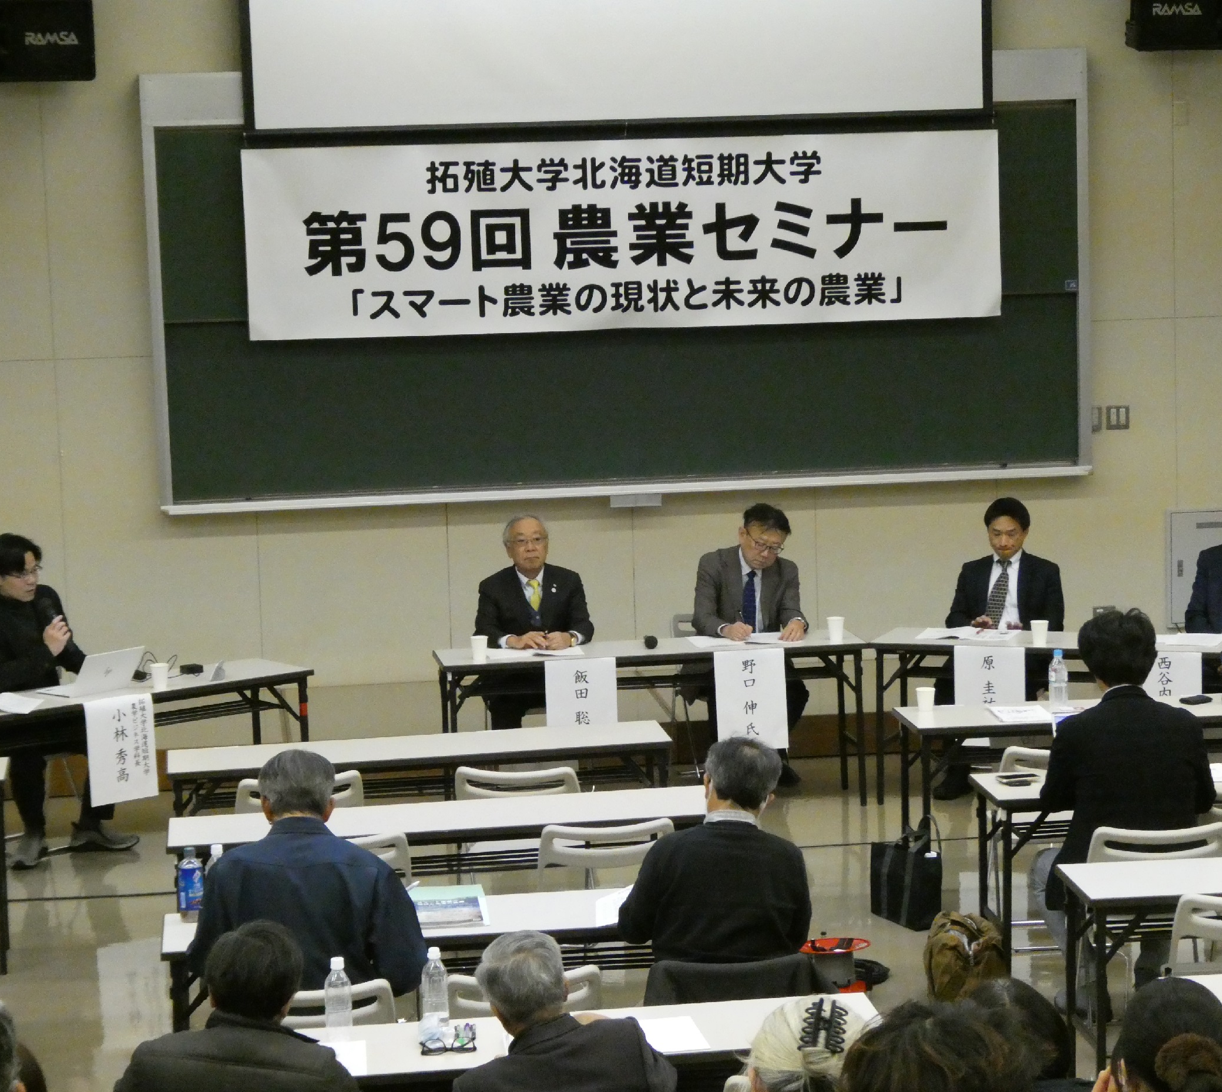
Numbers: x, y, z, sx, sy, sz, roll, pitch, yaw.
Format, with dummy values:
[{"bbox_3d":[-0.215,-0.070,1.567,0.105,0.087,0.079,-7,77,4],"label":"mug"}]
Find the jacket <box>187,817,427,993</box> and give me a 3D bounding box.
[{"bbox_3d":[-0.830,1.026,8.879,0.640,0.630,0.520,-3,7,-7],"label":"jacket"}]

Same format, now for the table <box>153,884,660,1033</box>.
[{"bbox_3d":[-0.351,1.390,9.457,1.800,0.700,0.450,-3,7,-7],"label":"table"}]

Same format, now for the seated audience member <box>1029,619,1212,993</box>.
[{"bbox_3d":[1.635,0.857,10.577,0.560,1.360,0.750,-2,7,-5],"label":"seated audience member"}]

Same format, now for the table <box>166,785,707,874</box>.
[{"bbox_3d":[-0.523,1.224,10.879,1.800,0.700,0.450,-3,7,-8],"label":"table"}]

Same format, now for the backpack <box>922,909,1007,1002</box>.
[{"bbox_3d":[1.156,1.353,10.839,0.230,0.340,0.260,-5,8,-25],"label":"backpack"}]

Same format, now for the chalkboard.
[{"bbox_3d":[0.076,-1.094,14.812,4.146,1.677,0.100,-3,7,-6],"label":"chalkboard"}]

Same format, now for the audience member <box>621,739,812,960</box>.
[{"bbox_3d":[0.284,1.143,8.965,0.530,1.280,0.780,-3,7,-7],"label":"audience member"}]

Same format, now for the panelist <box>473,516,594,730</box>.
[{"bbox_3d":[-0.333,0.489,14.447,0.540,1.240,0.720,-3,7,-7],"label":"panelist"}]

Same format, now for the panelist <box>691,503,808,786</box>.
[{"bbox_3d":[0.615,0.445,14.553,0.510,1.245,0.720,-3,7,-10],"label":"panelist"}]

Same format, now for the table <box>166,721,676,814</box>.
[{"bbox_3d":[-0.686,1.075,12.085,1.800,0.700,0.450,-3,7,-8],"label":"table"}]

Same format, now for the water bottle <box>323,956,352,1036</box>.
[{"bbox_3d":[-0.678,1.110,8.225,0.068,0.209,0.068,-3,7,-7],"label":"water bottle"}]

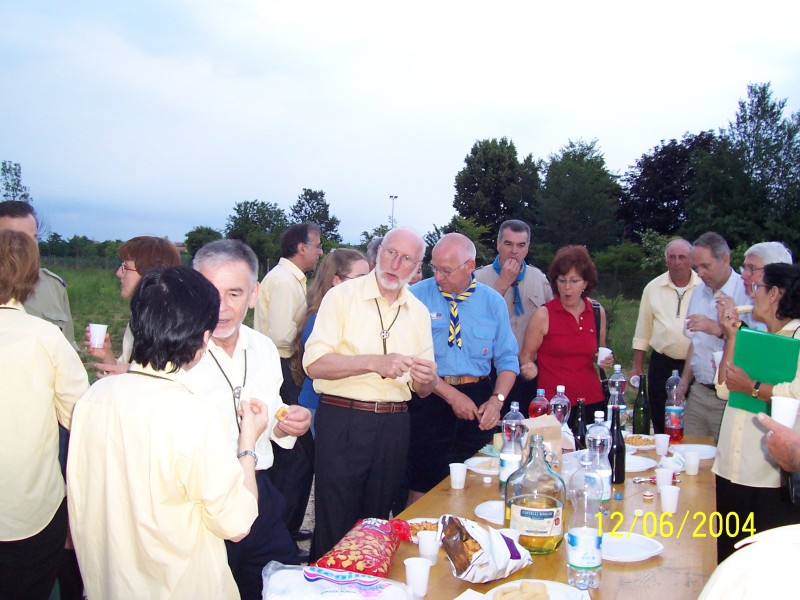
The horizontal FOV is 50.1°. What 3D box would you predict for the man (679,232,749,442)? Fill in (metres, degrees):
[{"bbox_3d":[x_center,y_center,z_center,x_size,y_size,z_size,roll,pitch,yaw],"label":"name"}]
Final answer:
[{"bbox_3d":[1.604,0.537,4.389,0.540,1.770,0.420,3,3,38],"label":"man"}]

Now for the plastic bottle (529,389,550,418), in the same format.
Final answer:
[{"bbox_3d":[0.567,0.505,3.454,0.088,0.310,0.088,0,3,0],"label":"plastic bottle"}]

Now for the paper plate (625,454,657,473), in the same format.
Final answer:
[{"bbox_3d":[0.897,0.654,3.386,0.250,0.020,0.250,0,3,0],"label":"paper plate"}]

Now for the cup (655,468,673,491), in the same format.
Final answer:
[{"bbox_3d":[0.943,0.646,3.053,0.066,0.081,0.066,1,3,17],"label":"cup"}]

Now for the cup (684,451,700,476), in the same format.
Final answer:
[{"bbox_3d":[1.132,0.633,3.305,0.064,0.083,0.064,1,3,19],"label":"cup"}]

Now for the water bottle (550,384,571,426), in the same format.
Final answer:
[{"bbox_3d":[0.640,0.501,3.404,0.088,0.325,0.088,0,3,0],"label":"water bottle"}]

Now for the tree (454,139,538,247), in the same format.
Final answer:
[{"bbox_3d":[4.495,-4.152,39.829,4.200,7.000,4.200,0,3,0],"label":"tree"}]

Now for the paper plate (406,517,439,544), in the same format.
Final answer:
[{"bbox_3d":[0.086,0.695,2.587,0.240,0.024,0.240,0,3,0],"label":"paper plate"}]

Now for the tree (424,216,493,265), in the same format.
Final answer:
[{"bbox_3d":[2.821,-1.947,41.928,3.500,4.200,3.500,1,2,0],"label":"tree"}]

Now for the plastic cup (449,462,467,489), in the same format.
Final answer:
[{"bbox_3d":[0.212,0.640,3.102,0.064,0.082,0.064,1,2,0],"label":"plastic cup"}]

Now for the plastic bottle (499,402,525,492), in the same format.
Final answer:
[{"bbox_3d":[0.396,0.522,2.980,0.089,0.330,0.089,0,3,0],"label":"plastic bottle"}]

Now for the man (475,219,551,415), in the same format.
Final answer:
[{"bbox_3d":[0.551,0.498,4.195,0.540,1.779,0.400,0,3,9],"label":"man"}]

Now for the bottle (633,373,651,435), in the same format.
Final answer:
[{"bbox_3d":[1.138,0.496,4.011,0.079,0.295,0.079,1,3,16],"label":"bottle"}]

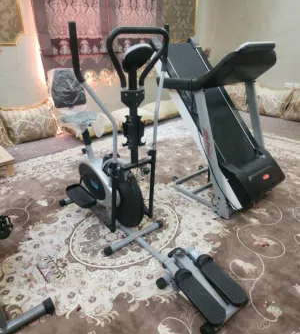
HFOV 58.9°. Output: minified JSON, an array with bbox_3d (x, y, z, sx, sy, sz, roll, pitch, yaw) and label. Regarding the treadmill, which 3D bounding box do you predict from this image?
[{"bbox_3d":[0.615,-0.442,2.465,0.734,1.349,1.251,-20,32,-34],"label":"treadmill"}]

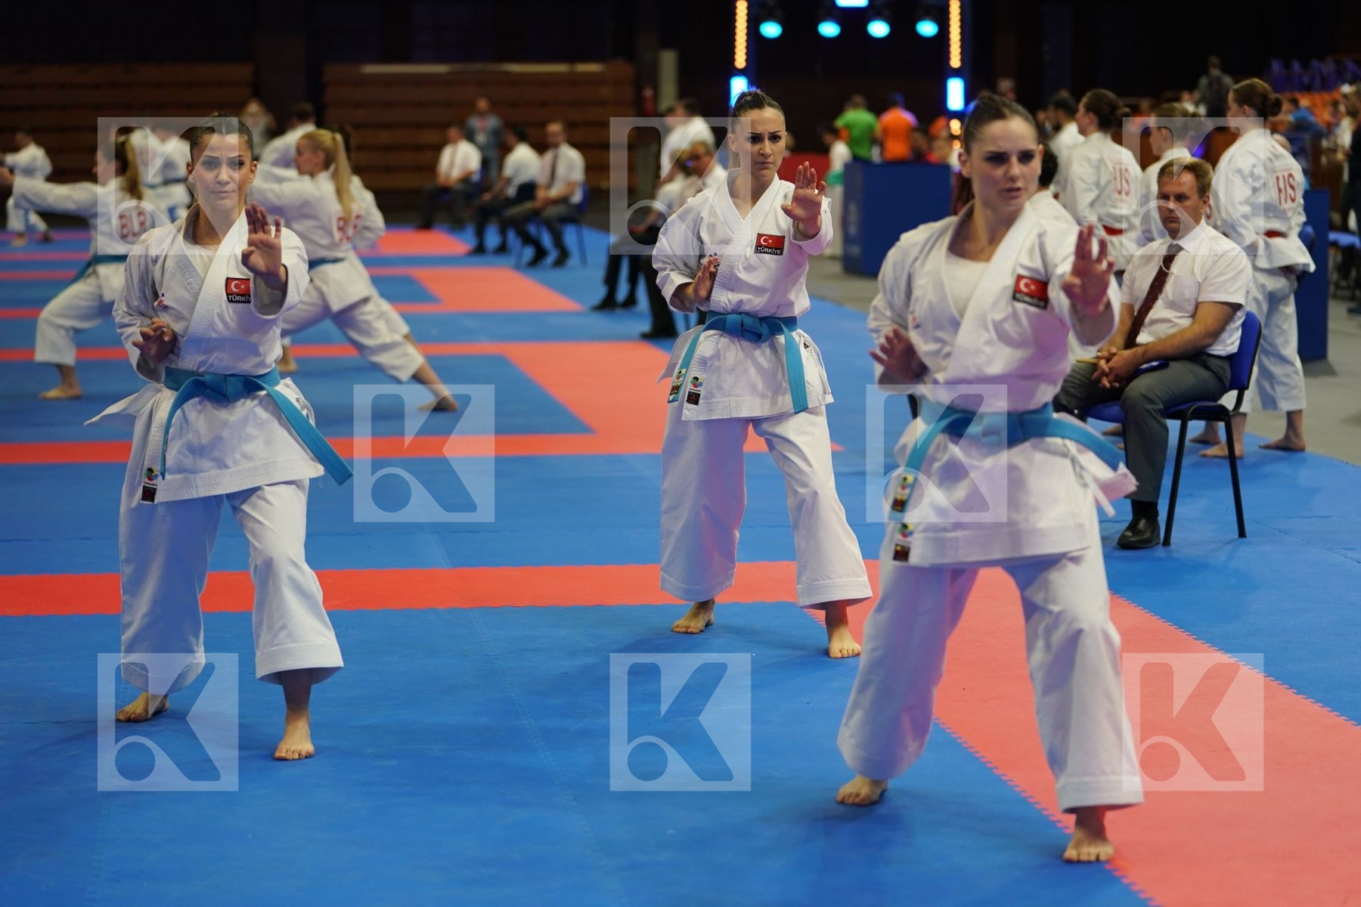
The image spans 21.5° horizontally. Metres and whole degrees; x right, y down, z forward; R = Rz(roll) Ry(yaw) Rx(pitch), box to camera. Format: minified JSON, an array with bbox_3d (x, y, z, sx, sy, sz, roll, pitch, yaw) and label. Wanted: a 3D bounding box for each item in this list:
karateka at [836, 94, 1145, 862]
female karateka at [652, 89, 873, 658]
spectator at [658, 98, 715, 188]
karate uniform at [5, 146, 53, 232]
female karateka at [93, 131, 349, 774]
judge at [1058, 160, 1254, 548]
[{"bbox_3d":[0.642,0.022,7.520,0.630,1.540,0.860,0,5,3],"label":"karateka"},{"bbox_3d":[0.245,-0.251,10.250,0.630,1.560,0.920,0,5,5],"label":"female karateka"},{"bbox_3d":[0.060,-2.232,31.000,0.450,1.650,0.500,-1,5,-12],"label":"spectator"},{"bbox_3d":[-7.822,-3.183,43.100,0.620,1.070,0.500,-4,6,-32],"label":"karate uniform"},{"bbox_3d":[-1.122,-0.067,8.740,0.620,1.510,0.840,-1,5,-2],"label":"female karateka"},{"bbox_3d":[1.648,-0.366,12.720,0.600,1.330,0.820,5,8,44],"label":"judge"}]

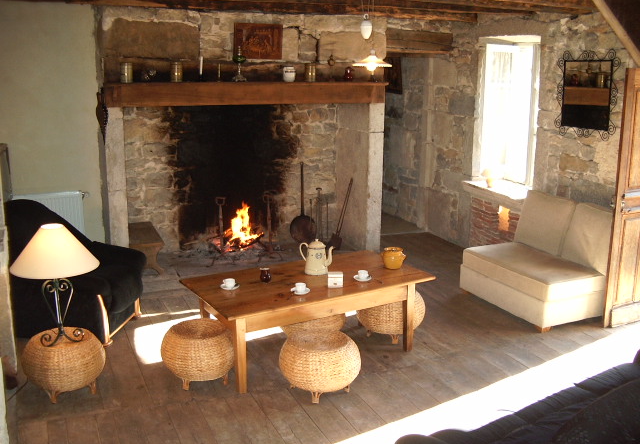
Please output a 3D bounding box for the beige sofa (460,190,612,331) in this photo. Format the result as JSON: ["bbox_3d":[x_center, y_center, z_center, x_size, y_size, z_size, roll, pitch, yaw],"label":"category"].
[{"bbox_3d":[1.878,0.283,5.953,0.853,0.881,1.061,-6,14,-24],"label":"beige sofa"}]

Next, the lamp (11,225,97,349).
[{"bbox_3d":[-1.598,0.378,4.284,0.524,0.714,0.524,0,13,0],"label":"lamp"}]

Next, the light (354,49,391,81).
[{"bbox_3d":[0.368,-1.115,4.951,0.278,0.203,0.278,0,13,0],"label":"light"}]

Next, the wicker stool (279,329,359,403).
[{"bbox_3d":[0.003,0.897,4.405,0.505,0.350,0.505,0,13,0],"label":"wicker stool"}]

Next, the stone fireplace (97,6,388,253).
[{"bbox_3d":[-0.732,-0.816,7.072,2.740,2.493,0.629,-5,14,-21],"label":"stone fireplace"}]

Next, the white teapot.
[{"bbox_3d":[-0.017,0.238,5.054,0.257,0.238,0.170,-2,13,-10],"label":"white teapot"}]

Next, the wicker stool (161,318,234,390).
[{"bbox_3d":[-0.774,0.857,4.560,0.505,0.350,0.505,0,13,0],"label":"wicker stool"}]

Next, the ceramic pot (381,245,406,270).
[{"bbox_3d":[0.537,0.262,5.171,0.185,0.146,0.151,-1,13,-6],"label":"ceramic pot"}]

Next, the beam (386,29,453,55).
[{"bbox_3d":[1.026,-1.969,7.718,0.883,0.233,0.223,-5,14,-21],"label":"beam"}]

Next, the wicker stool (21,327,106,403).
[{"bbox_3d":[-1.595,0.888,4.399,0.505,0.350,0.505,0,13,0],"label":"wicker stool"}]

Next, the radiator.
[{"bbox_3d":[-2.594,0.022,6.791,0.642,0.616,0.091,-5,14,-21],"label":"radiator"}]

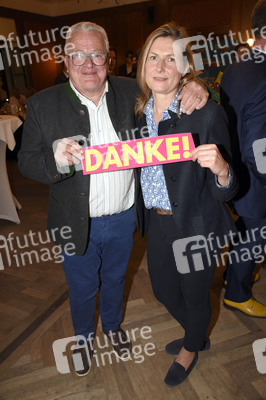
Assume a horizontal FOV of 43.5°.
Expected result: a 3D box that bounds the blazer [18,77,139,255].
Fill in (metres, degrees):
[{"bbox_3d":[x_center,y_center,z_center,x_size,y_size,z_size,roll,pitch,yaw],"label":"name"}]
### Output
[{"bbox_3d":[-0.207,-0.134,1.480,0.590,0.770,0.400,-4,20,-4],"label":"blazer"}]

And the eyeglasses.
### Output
[{"bbox_3d":[-0.174,-0.552,1.318,0.145,0.050,0.145,-4,20,-7],"label":"eyeglasses"}]

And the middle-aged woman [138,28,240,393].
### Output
[{"bbox_3d":[0.236,0.119,1.569,0.500,1.710,0.440,5,21,21],"label":"middle-aged woman"}]

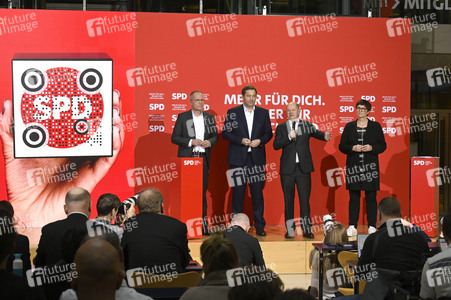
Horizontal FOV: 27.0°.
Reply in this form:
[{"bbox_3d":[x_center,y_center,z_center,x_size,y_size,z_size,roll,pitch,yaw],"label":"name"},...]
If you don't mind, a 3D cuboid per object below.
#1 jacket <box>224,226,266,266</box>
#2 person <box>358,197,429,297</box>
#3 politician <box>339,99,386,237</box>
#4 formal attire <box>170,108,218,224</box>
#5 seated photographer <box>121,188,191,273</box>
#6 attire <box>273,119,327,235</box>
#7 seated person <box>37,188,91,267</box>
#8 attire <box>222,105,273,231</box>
[{"bbox_3d":[0.118,0.916,7.900,0.500,0.600,0.380,0,0,0],"label":"jacket"},{"bbox_3d":[1.292,0.950,7.200,0.600,1.220,0.780,0,0,-7],"label":"person"},{"bbox_3d":[1.770,0.230,12.050,0.600,1.730,0.400,0,1,7],"label":"politician"},{"bbox_3d":[-0.400,0.250,12.100,0.600,1.500,0.380,0,1,-16],"label":"formal attire"},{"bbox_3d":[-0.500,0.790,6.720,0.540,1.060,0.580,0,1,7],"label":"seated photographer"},{"bbox_3d":[0.932,0.335,11.750,0.660,1.460,0.400,0,0,-3],"label":"attire"},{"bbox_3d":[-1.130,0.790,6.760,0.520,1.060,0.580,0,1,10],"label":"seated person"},{"bbox_3d":[0.284,0.234,11.900,0.620,1.610,0.380,0,0,-7],"label":"attire"}]

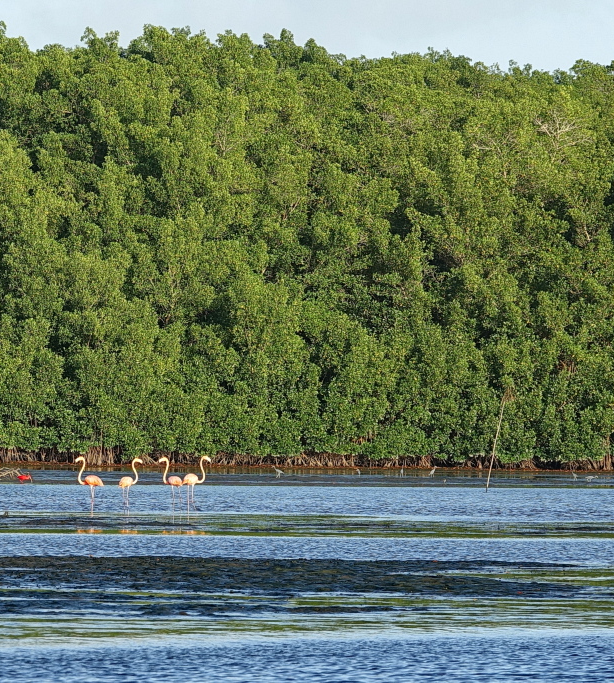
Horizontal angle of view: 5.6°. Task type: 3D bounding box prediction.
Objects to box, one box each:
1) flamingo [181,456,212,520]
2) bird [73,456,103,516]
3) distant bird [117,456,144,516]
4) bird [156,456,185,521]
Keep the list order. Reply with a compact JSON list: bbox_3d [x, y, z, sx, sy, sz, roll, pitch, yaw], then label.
[{"bbox_3d":[-2.226,3.002,127.500,0.580,1.330,0.250,0,-1,-8],"label":"flamingo"},{"bbox_3d":[-4.438,2.979,128.500,0.590,1.250,0.250,0,-1,5],"label":"bird"},{"bbox_3d":[-3.589,2.979,128.500,0.540,1.220,0.250,0,-1,-22],"label":"distant bird"},{"bbox_3d":[-2.758,3.007,127.500,0.540,1.320,0.250,0,-1,20],"label":"bird"}]

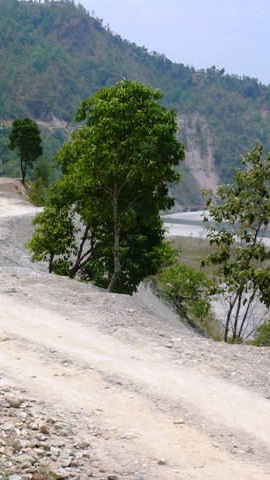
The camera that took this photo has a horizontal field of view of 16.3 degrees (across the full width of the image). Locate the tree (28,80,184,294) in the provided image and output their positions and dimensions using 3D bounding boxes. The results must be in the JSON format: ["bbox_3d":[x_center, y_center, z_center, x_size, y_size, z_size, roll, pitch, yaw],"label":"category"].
[{"bbox_3d":[-0.729,-1.297,23.300,3.800,5.200,3.600,0,3,0],"label":"tree"}]

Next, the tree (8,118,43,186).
[{"bbox_3d":[-9.058,-7.321,78.000,2.900,5.800,2.900,0,3,0],"label":"tree"}]

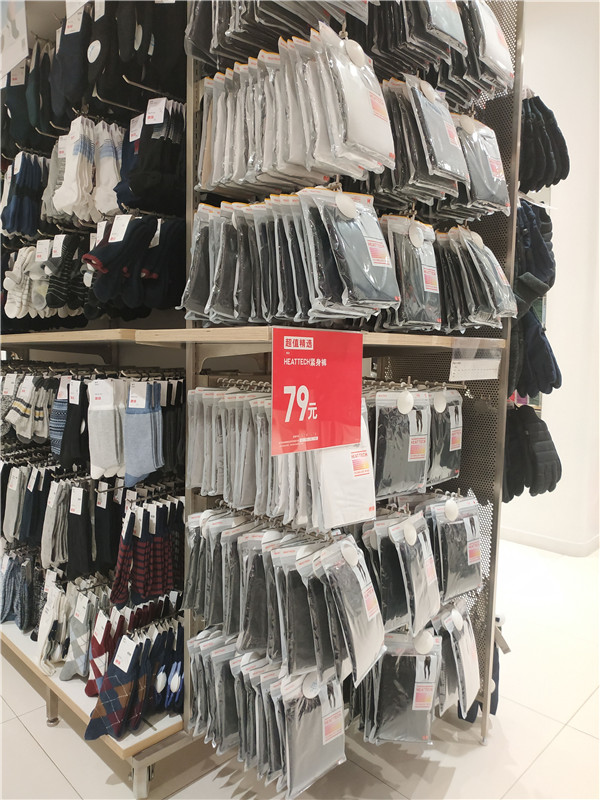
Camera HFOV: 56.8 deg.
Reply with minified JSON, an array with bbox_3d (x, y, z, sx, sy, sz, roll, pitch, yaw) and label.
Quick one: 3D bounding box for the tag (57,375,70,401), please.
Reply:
[{"bbox_3d":[-0.729,-0.037,1.720,0.046,0.072,0.006,2,-9,25],"label":"tag"}]

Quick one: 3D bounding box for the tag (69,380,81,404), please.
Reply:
[{"bbox_3d":[-0.637,-0.021,1.572,0.045,0.066,0.004,7,4,32],"label":"tag"}]

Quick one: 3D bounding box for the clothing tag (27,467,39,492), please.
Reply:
[{"bbox_3d":[-0.807,0.241,1.677,0.004,0.066,0.045,18,-8,-42],"label":"clothing tag"}]

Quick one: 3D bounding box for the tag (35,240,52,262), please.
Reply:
[{"bbox_3d":[-0.779,-0.451,1.680,0.045,0.066,0.004,5,-2,16],"label":"tag"}]

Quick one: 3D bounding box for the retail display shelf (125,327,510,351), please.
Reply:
[{"bbox_3d":[0.105,-0.146,1.368,0.429,0.022,0.881,6,7,44],"label":"retail display shelf"}]

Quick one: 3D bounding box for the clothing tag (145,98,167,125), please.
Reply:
[{"bbox_3d":[-0.360,-0.724,1.390,0.049,0.068,0.006,4,-6,17],"label":"clothing tag"}]

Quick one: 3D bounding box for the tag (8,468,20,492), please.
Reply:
[{"bbox_3d":[-1.046,0.291,2.030,0.046,0.075,0.006,4,-4,32],"label":"tag"}]

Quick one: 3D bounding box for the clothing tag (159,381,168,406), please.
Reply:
[{"bbox_3d":[-0.370,-0.017,1.480,0.044,0.067,0.006,3,1,21],"label":"clothing tag"}]

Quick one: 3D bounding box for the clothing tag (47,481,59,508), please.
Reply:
[{"bbox_3d":[-0.767,0.294,1.720,0.046,0.074,0.006,11,-1,43],"label":"clothing tag"}]

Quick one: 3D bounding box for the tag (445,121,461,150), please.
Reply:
[{"bbox_3d":[0.349,-0.606,1.270,0.004,0.060,0.056,-20,-8,39],"label":"tag"}]

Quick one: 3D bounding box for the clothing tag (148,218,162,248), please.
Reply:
[{"bbox_3d":[-0.373,-0.428,1.430,0.046,0.067,0.006,2,-3,43],"label":"clothing tag"}]

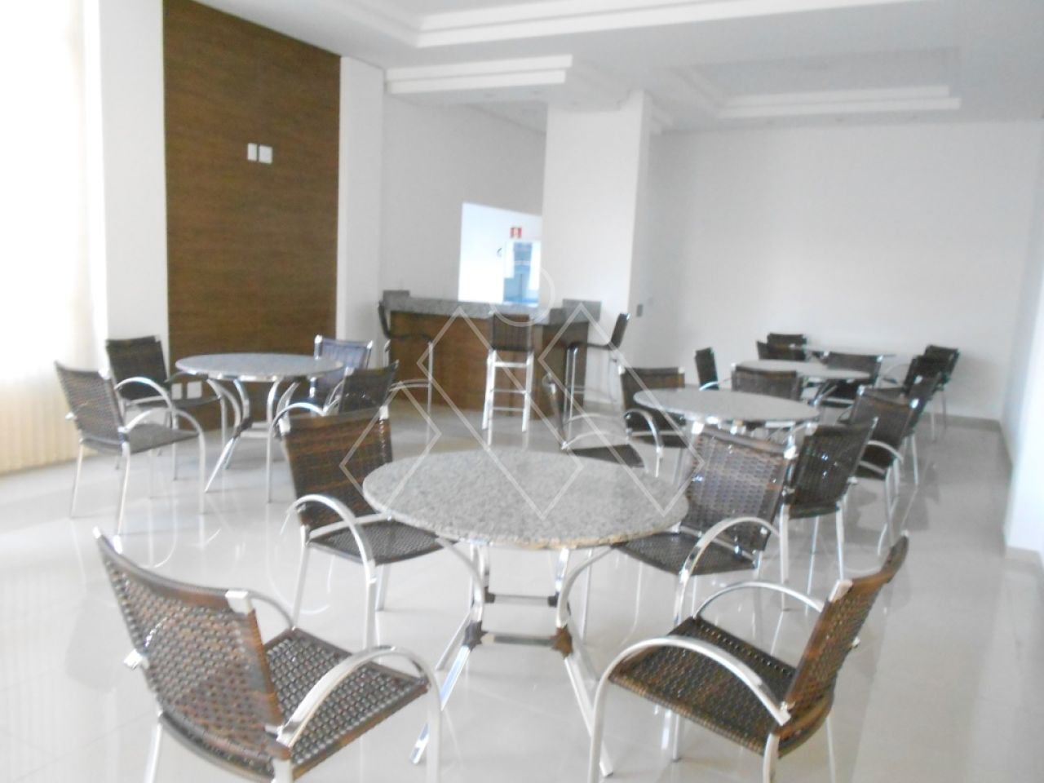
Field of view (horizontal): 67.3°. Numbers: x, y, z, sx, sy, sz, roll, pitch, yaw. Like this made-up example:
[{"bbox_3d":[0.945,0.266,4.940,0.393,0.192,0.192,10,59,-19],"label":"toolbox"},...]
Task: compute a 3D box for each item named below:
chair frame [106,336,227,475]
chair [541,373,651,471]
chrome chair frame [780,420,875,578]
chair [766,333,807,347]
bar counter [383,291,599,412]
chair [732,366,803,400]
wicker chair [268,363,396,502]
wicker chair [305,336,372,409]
[{"bbox_3d":[-2.366,0.080,5.240,0.570,0.860,0.530,6,9,17],"label":"chair frame"},{"bbox_3d":[0.394,0.359,4.323,0.554,0.851,0.544,3,9,0],"label":"chair"},{"bbox_3d":[1.287,0.505,3.806,0.530,0.860,0.570,-3,11,-33],"label":"chrome chair frame"},{"bbox_3d":[3.090,-0.195,8.860,0.512,0.852,0.581,1,9,-12],"label":"chair"},{"bbox_3d":[-0.334,-0.413,8.193,1.833,1.098,1.078,7,10,26],"label":"bar counter"},{"bbox_3d":[1.828,0.227,5.743,0.530,0.860,0.570,9,11,35],"label":"chair"},{"bbox_3d":[-1.103,0.234,4.619,0.554,0.851,0.544,7,10,26],"label":"wicker chair"},{"bbox_3d":[-1.451,0.051,5.719,0.512,0.852,0.581,6,9,21],"label":"wicker chair"}]

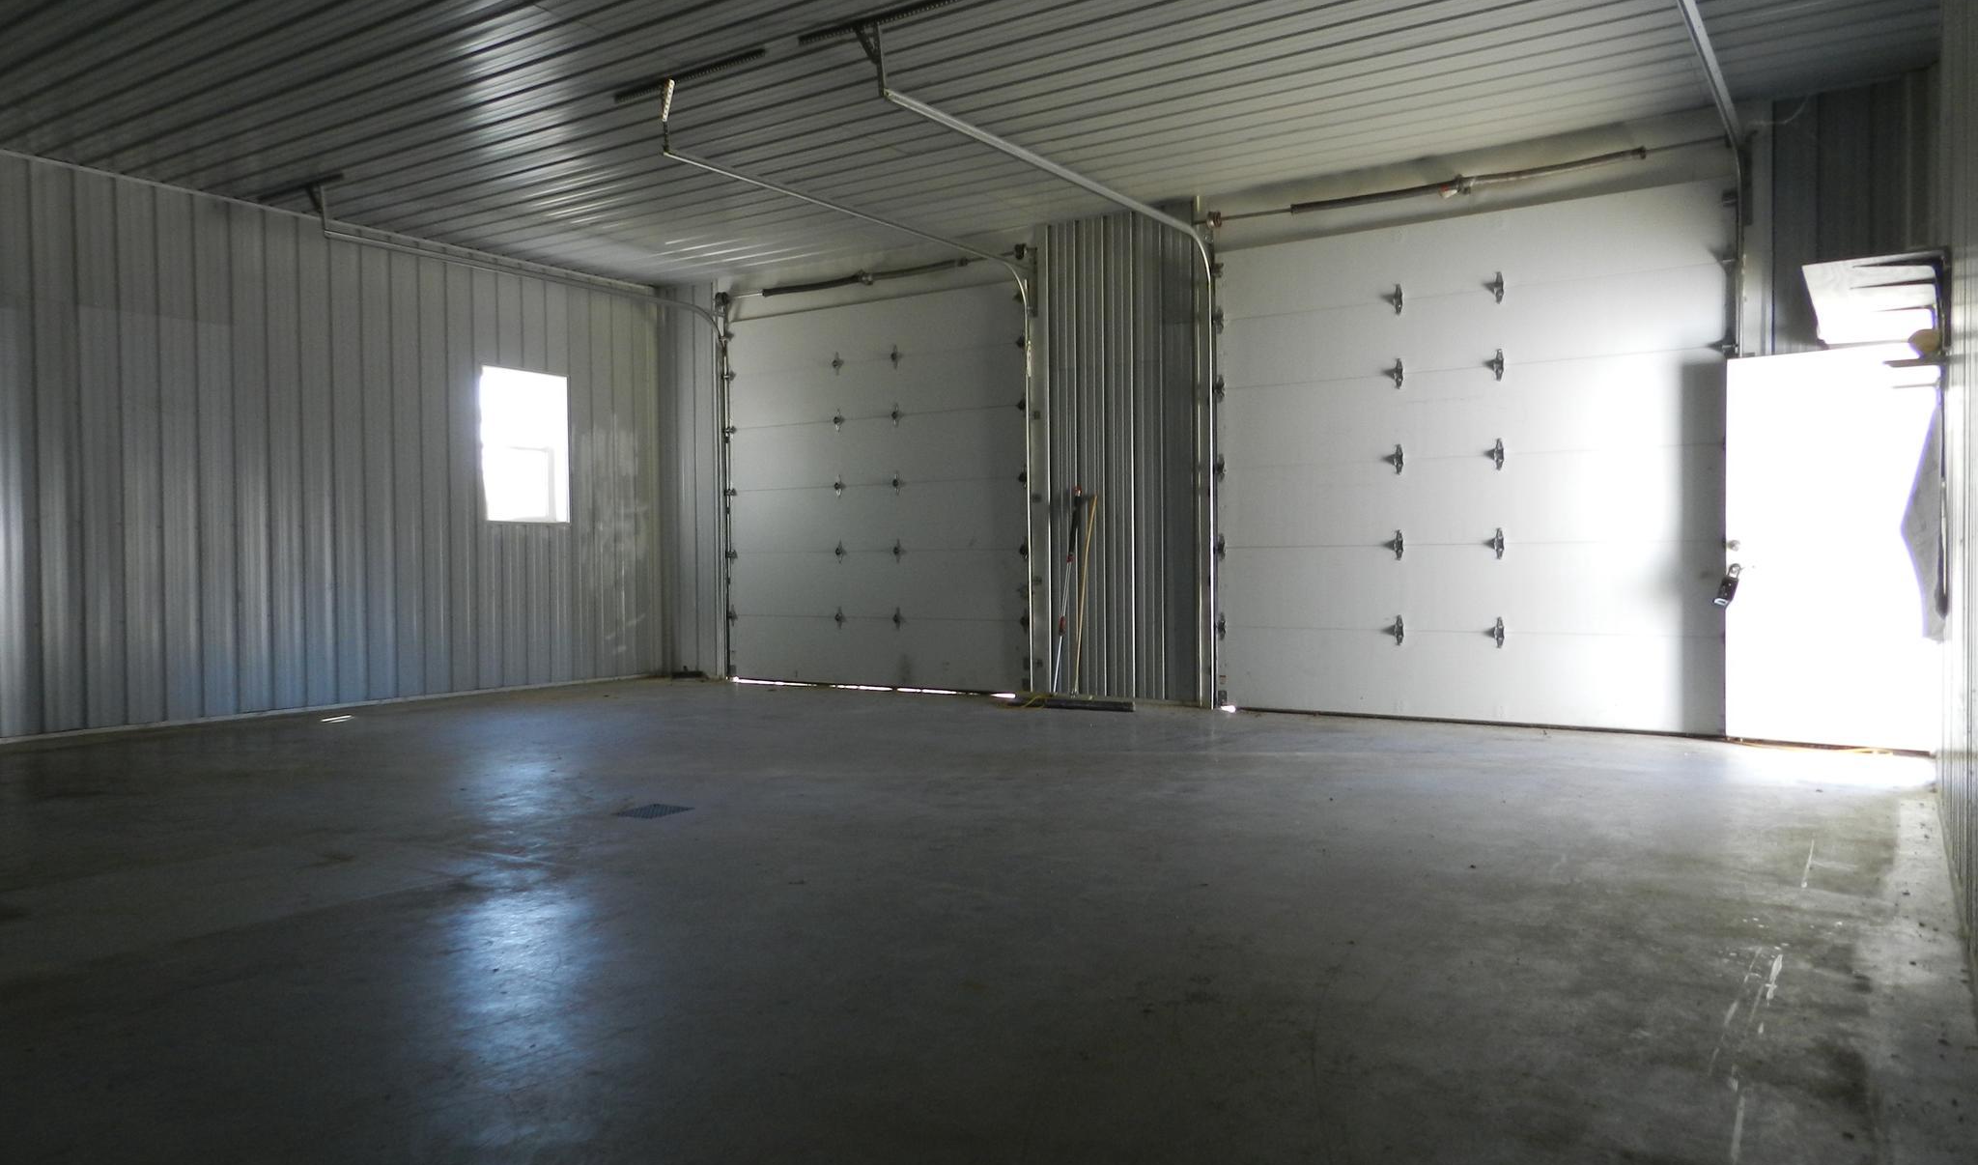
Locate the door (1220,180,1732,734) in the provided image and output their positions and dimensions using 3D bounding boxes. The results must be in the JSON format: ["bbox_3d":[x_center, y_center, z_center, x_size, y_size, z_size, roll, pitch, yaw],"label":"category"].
[{"bbox_3d":[2.805,-0.685,8.036,3.040,3.050,0.090,0,1,33],"label":"door"}]

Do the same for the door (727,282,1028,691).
[{"bbox_3d":[-0.965,-0.694,10.482,3.040,3.050,0.090,0,1,33],"label":"door"}]

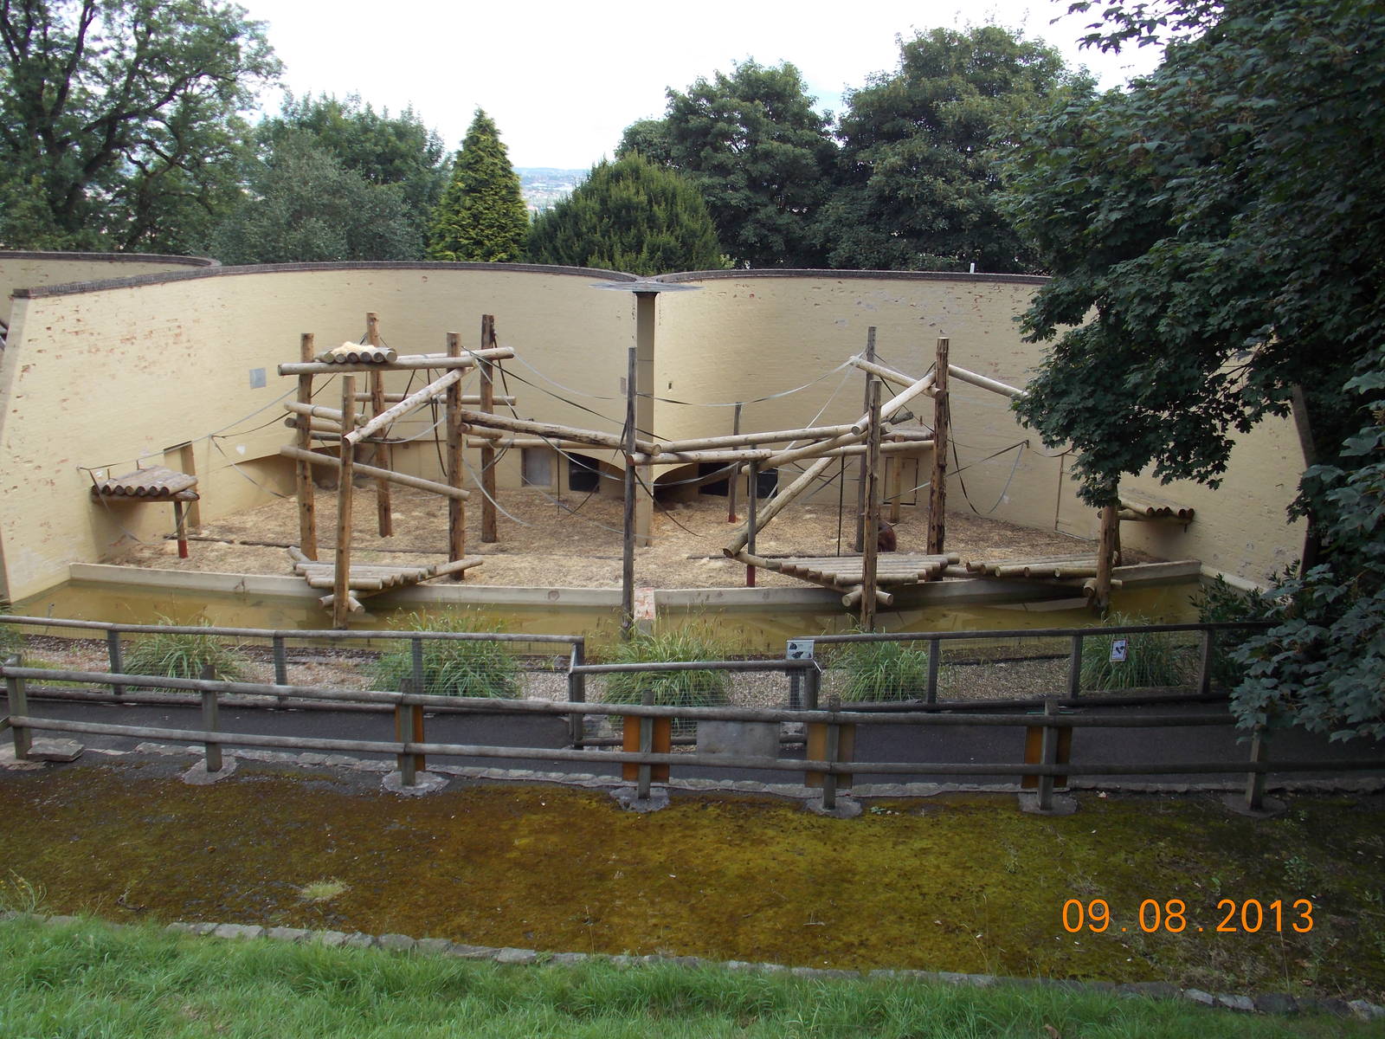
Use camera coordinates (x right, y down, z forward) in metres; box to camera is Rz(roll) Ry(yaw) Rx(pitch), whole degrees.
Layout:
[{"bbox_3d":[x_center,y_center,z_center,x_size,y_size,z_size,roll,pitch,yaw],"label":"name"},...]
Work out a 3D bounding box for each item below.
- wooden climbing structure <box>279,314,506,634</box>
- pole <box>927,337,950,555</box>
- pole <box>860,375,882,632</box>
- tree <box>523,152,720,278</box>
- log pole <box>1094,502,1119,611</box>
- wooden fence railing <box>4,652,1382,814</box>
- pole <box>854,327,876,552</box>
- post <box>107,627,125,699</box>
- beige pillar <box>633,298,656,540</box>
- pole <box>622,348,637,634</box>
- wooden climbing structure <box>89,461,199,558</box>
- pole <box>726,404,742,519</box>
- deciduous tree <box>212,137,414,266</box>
[{"bbox_3d":[-6.139,-1.169,22.743,4.222,5.100,5.048,3,15,10],"label":"wooden climbing structure"},{"bbox_3d":[4.645,-1.055,22.350,0.260,4.600,0.260,1,15,0],"label":"pole"},{"bbox_3d":[3.023,-0.098,20.128,0.215,4.500,0.215,-1,16,0],"label":"pole"},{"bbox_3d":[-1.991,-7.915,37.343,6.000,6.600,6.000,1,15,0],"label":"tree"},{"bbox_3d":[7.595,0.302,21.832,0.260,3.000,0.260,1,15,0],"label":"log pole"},{"bbox_3d":[0.029,2.016,10.979,13.100,1.060,0.600,1,15,3],"label":"wooden fence railing"},{"bbox_3d":[3.469,-1.543,24.151,0.200,4.600,0.200,1,15,0],"label":"pole"},{"bbox_3d":[-7.600,1.895,15.834,0.110,0.980,0.100,3,16,-1],"label":"post"},{"bbox_3d":[-0.947,-1.924,23.987,0.360,5.220,0.360,1,16,0],"label":"beige pillar"},{"bbox_3d":[-1.035,-0.297,19.755,0.160,5.080,0.160,2,16,0],"label":"pole"},{"bbox_3d":[-10.800,-0.082,24.004,1.950,1.550,1.700,4,15,12],"label":"wooden climbing structure"},{"bbox_3d":[0.957,-1.246,26.579,0.145,2.720,0.145,2,16,-1],"label":"pole"},{"bbox_3d":[-11.674,-8.103,36.947,6.400,7.000,5.800,0,16,0],"label":"deciduous tree"}]

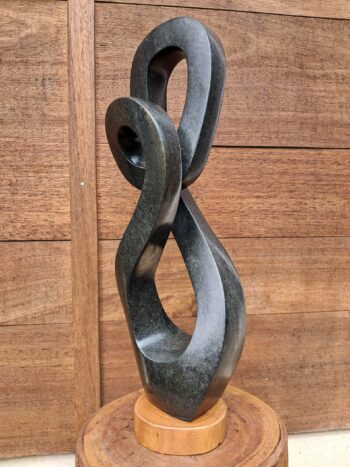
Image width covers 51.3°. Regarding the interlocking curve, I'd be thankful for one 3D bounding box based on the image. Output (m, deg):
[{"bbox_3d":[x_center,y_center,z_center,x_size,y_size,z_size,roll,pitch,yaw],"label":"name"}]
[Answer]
[{"bbox_3d":[0.006,-0.029,0.501,0.165,0.541,0.146,2,4,27],"label":"interlocking curve"}]

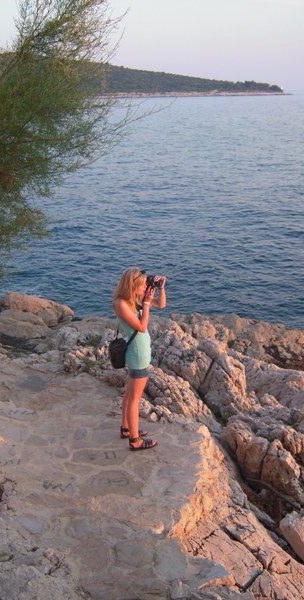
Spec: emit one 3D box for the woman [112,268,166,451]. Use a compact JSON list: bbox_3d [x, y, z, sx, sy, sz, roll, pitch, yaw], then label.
[{"bbox_3d":[-0.110,0.513,5.701,0.440,1.655,0.430,-5,19,-15],"label":"woman"}]

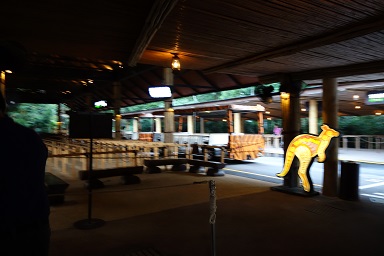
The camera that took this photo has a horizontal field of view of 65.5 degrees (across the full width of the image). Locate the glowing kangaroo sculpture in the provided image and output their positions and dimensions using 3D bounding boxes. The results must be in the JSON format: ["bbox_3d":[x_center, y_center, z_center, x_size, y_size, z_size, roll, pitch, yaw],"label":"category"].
[{"bbox_3d":[2.680,0.715,6.980,0.200,1.600,1.500,0,0,-39],"label":"glowing kangaroo sculpture"}]

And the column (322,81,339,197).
[{"bbox_3d":[3.200,0.175,6.880,0.360,2.750,0.360,0,0,-34],"label":"column"}]

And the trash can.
[{"bbox_3d":[3.424,1.125,6.480,0.400,0.850,0.400,0,0,-34],"label":"trash can"}]

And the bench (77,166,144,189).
[{"bbox_3d":[-2.180,1.335,8.120,1.680,0.430,0.420,0,0,-30],"label":"bench"}]

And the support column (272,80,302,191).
[{"bbox_3d":[2.563,0.090,7.730,0.420,2.920,0.420,0,0,-34],"label":"support column"}]

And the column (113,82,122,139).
[{"bbox_3d":[-4.691,-0.600,18.800,0.420,4.300,0.420,0,0,-34],"label":"column"}]

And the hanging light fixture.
[{"bbox_3d":[-0.307,-1.235,5.650,0.180,0.320,0.180,0,0,-34],"label":"hanging light fixture"}]

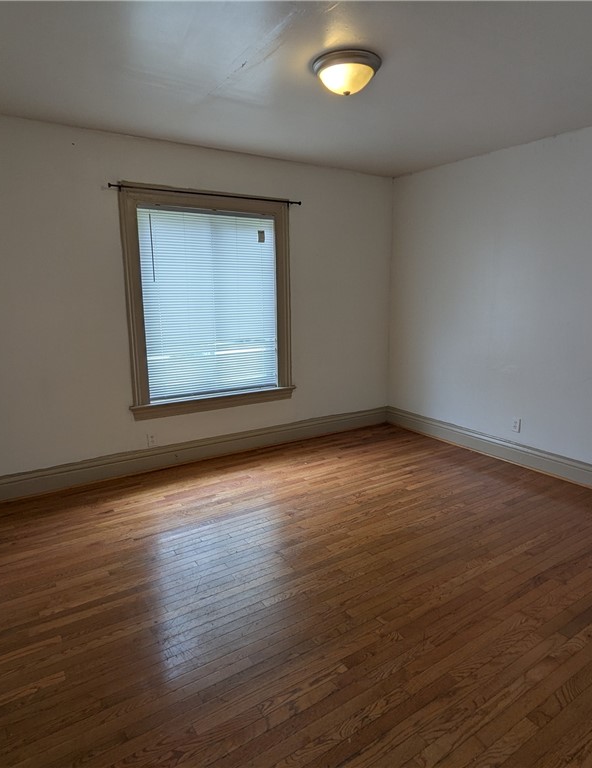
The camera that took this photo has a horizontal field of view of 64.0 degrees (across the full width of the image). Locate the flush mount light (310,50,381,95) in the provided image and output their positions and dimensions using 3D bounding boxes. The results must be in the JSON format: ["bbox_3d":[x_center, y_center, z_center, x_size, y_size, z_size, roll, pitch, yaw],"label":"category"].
[{"bbox_3d":[0.254,-1.510,2.343,0.340,0.149,0.340,0,12,0],"label":"flush mount light"}]

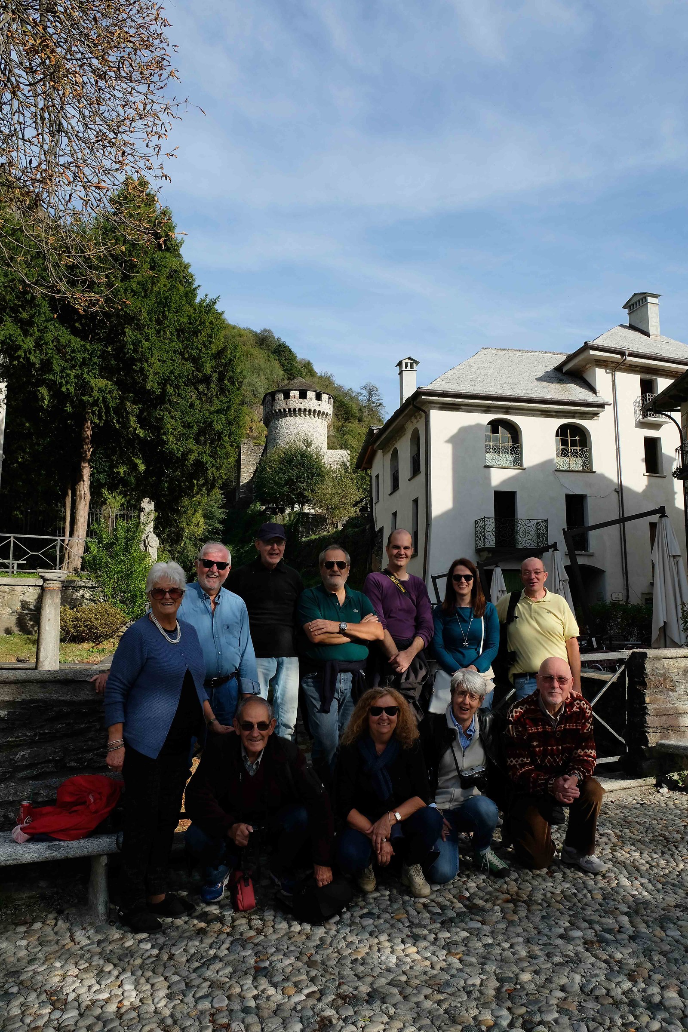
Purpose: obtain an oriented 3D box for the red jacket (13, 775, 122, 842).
[{"bbox_3d":[-1.254,1.337,3.530,0.470,0.260,0.320,1,-7,-14],"label":"red jacket"}]

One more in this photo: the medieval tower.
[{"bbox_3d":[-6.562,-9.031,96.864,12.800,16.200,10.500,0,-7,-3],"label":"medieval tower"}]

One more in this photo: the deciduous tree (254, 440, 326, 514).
[{"bbox_3d":[-4.674,-3.382,66.935,6.000,6.300,5.600,0,-7,0],"label":"deciduous tree"}]

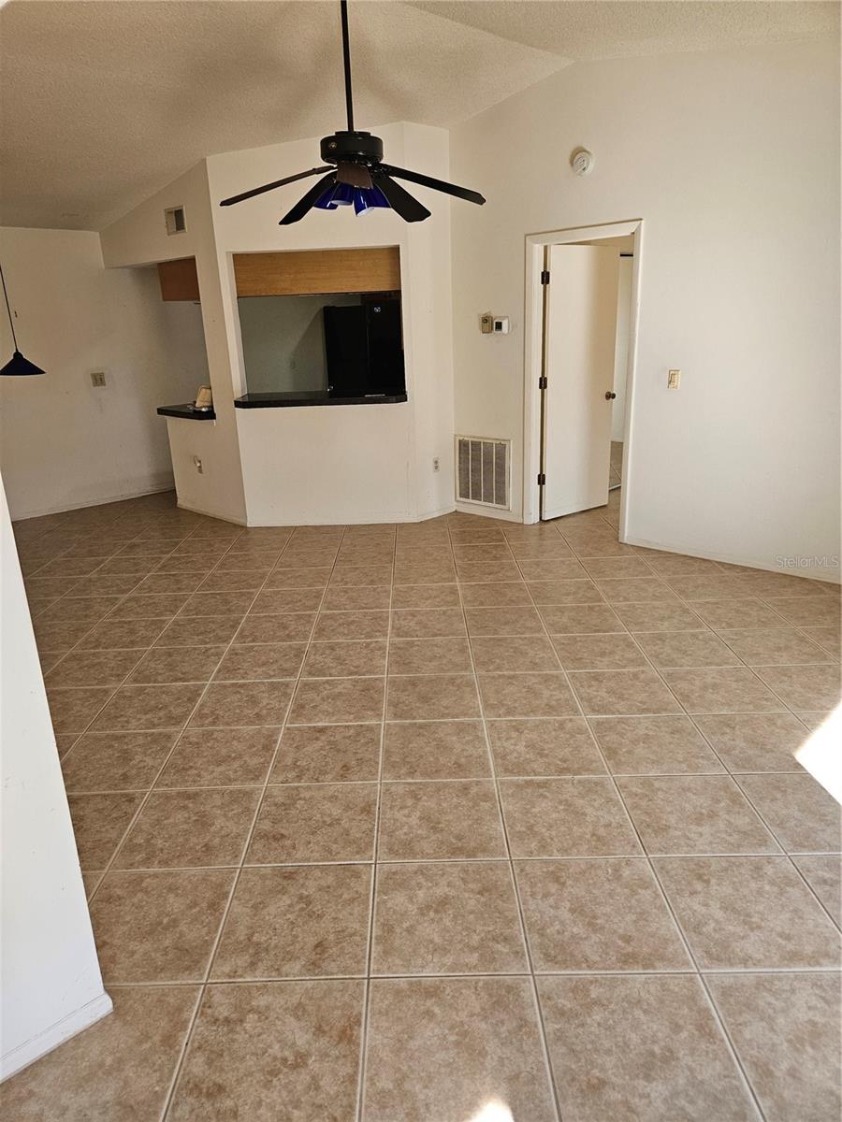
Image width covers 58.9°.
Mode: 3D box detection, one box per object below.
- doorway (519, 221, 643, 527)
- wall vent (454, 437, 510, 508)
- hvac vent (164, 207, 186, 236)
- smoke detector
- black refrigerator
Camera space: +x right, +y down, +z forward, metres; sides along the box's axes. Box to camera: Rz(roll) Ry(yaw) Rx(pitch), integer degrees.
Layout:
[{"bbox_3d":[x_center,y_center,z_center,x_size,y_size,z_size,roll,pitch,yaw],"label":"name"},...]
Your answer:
[{"bbox_3d":[1.134,-1.222,5.313,0.885,2.110,0.140,14,24,40],"label":"doorway"},{"bbox_3d":[0.498,-0.713,6.029,0.570,0.565,0.035,14,24,40],"label":"wall vent"},{"bbox_3d":[-1.868,-2.591,5.679,0.295,0.190,0.035,15,24,41],"label":"hvac vent"},{"bbox_3d":[1.046,-2.571,4.823,0.145,0.145,0.050,14,24,40],"label":"smoke detector"},{"bbox_3d":[-0.512,-2.011,8.522,0.730,1.700,0.780,16,25,42],"label":"black refrigerator"}]

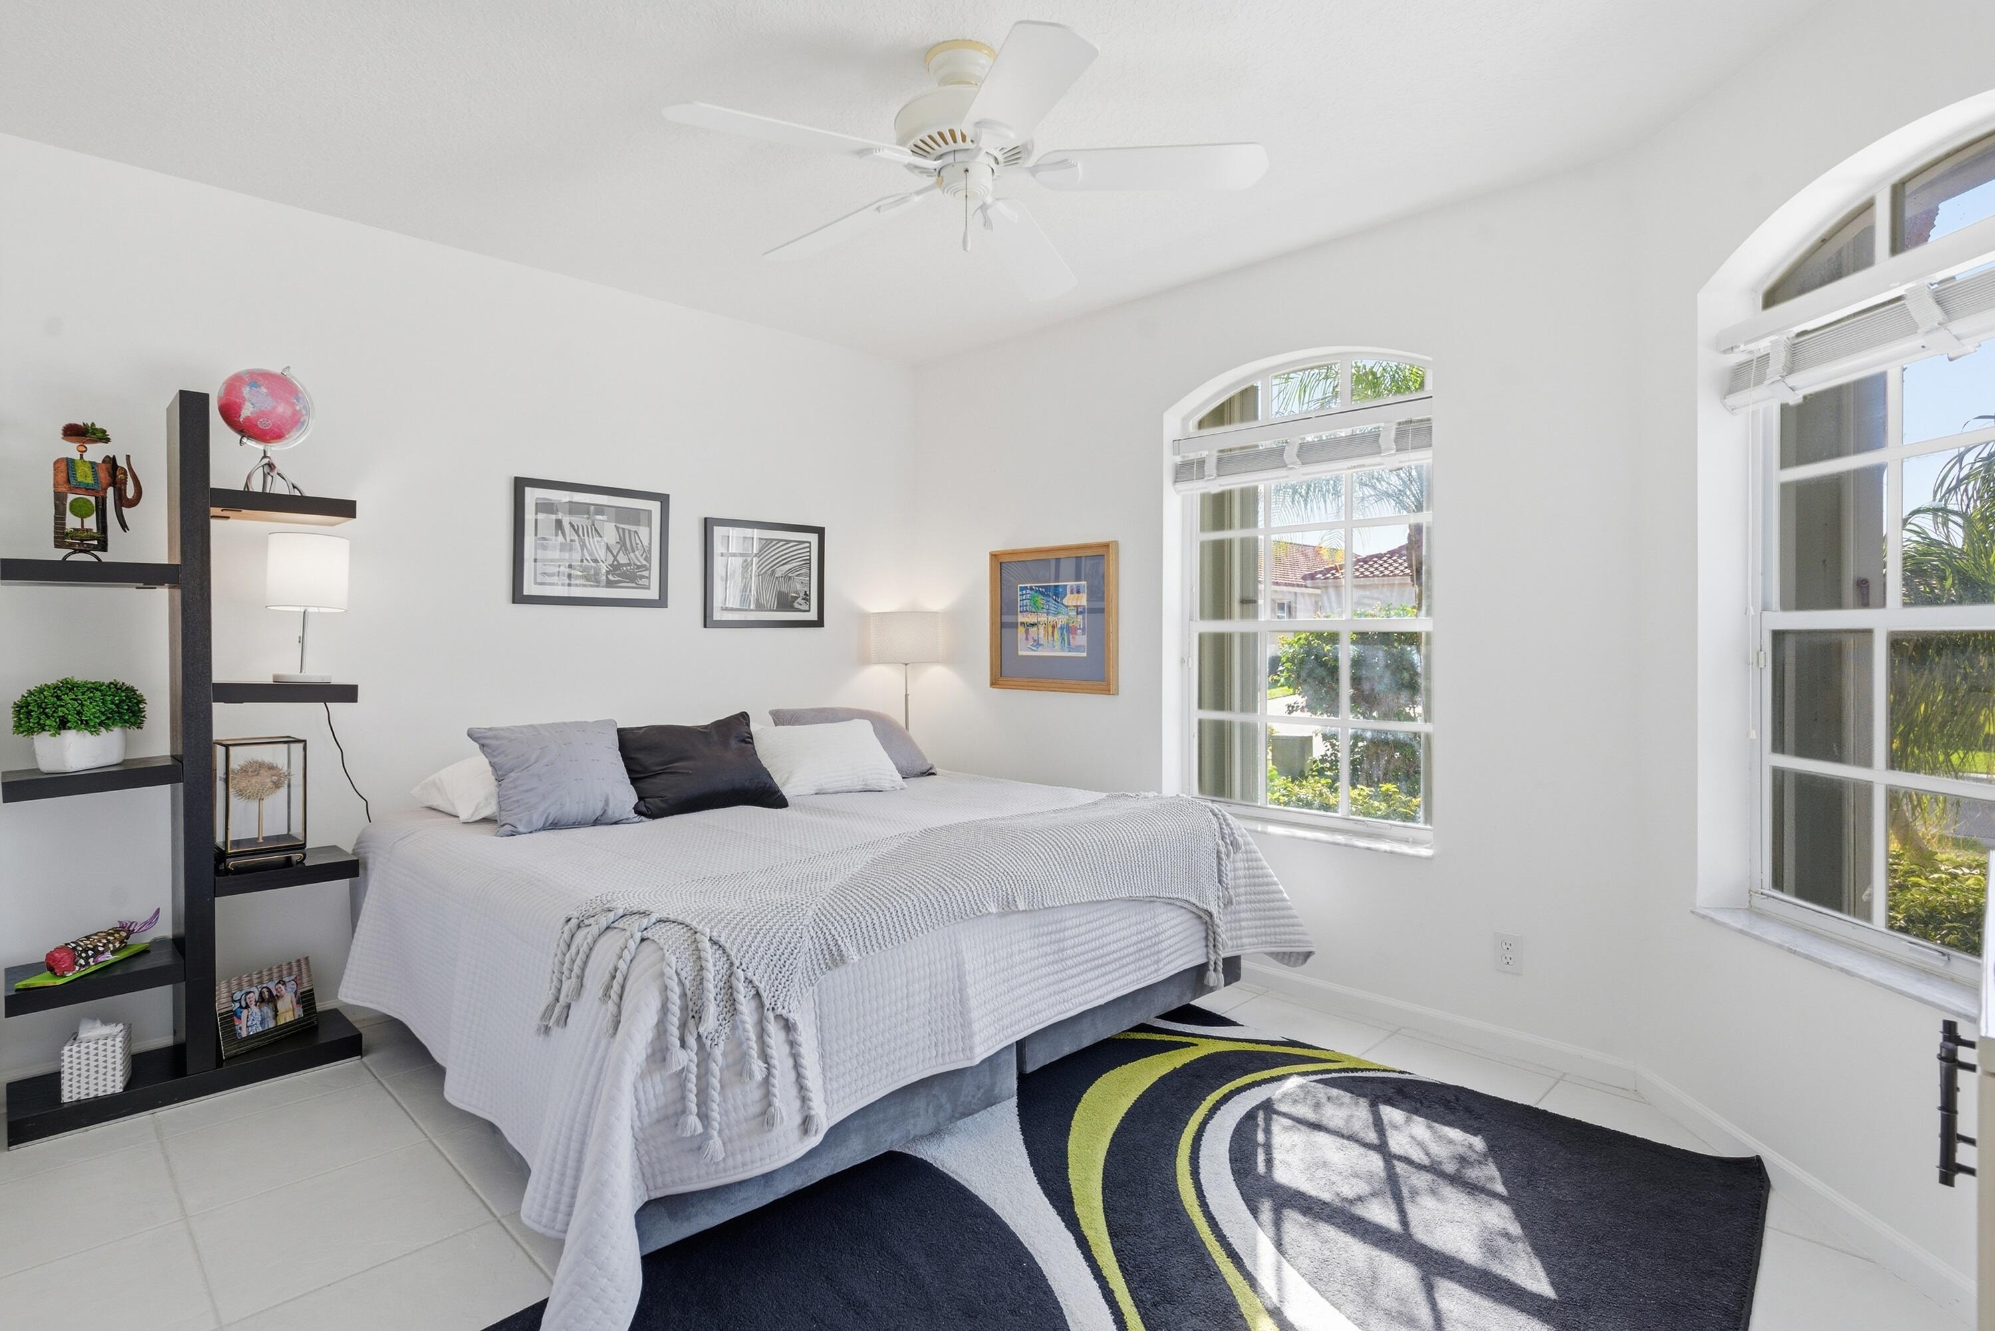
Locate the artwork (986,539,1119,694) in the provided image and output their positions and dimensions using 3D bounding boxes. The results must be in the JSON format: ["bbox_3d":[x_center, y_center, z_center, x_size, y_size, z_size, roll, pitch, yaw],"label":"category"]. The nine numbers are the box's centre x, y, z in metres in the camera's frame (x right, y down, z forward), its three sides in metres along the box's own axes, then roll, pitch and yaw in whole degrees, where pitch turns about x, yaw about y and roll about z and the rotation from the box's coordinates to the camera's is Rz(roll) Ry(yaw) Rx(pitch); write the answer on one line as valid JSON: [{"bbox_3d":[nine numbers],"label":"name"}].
[{"bbox_3d":[0.219,-0.190,3.851,0.655,0.595,0.045,1,1,44],"label":"artwork"}]

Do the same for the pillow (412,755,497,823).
[{"bbox_3d":[-1.503,0.373,3.092,0.640,0.190,0.420,-1,1,-44],"label":"pillow"}]

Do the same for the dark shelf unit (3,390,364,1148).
[{"bbox_3d":[-2.152,0.205,2.541,0.690,1.830,0.280,-1,1,-44],"label":"dark shelf unit"}]

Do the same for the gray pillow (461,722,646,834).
[{"bbox_3d":[-1.335,0.320,2.860,0.450,0.150,0.430,-1,45,-37],"label":"gray pillow"}]

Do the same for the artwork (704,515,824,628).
[{"bbox_3d":[-0.955,-0.378,3.950,0.565,0.445,0.028,-1,1,-44],"label":"artwork"}]

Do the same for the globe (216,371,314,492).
[{"bbox_3d":[-2.054,-0.653,2.645,0.240,0.370,0.230,-1,1,-44],"label":"globe"}]

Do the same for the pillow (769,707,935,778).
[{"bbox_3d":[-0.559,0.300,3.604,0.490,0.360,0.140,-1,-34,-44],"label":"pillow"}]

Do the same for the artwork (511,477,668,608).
[{"bbox_3d":[-1.469,-0.440,3.455,0.559,0.445,0.028,-1,1,-44],"label":"artwork"}]

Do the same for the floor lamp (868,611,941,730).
[{"bbox_3d":[-0.404,0.416,4.100,0.315,1.310,0.315,-1,1,-44],"label":"floor lamp"}]

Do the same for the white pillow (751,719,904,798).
[{"bbox_3d":[-0.630,0.290,3.490,0.510,0.140,0.370,-1,43,-37],"label":"white pillow"}]

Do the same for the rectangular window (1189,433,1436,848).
[{"bbox_3d":[1.043,-0.105,3.260,0.920,1.290,0.080,1,1,44],"label":"rectangular window"}]

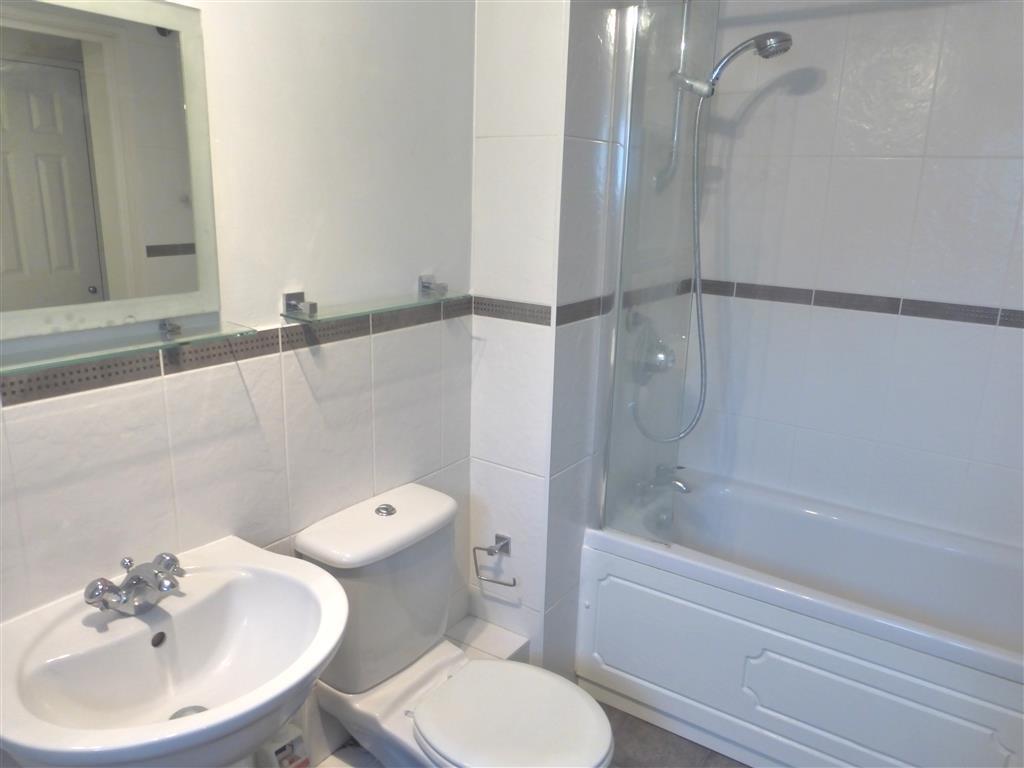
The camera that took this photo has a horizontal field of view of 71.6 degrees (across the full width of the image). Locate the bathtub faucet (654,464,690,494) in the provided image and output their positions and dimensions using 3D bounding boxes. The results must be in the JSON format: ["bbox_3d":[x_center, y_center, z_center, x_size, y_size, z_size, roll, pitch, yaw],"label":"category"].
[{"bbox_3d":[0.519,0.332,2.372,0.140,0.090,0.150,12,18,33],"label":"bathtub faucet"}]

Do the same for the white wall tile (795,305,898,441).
[{"bbox_3d":[1.054,-0.034,2.248,0.243,0.400,0.010,12,18,33],"label":"white wall tile"}]

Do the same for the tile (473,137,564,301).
[{"bbox_3d":[0.005,-0.407,1.783,0.245,0.400,0.010,12,18,33],"label":"tile"}]

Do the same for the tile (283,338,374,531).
[{"bbox_3d":[-0.404,0.108,1.586,0.010,0.401,0.250,12,18,33],"label":"tile"}]

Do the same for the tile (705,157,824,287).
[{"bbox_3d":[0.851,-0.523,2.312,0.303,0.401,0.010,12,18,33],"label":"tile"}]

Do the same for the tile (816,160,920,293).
[{"bbox_3d":[1.079,-0.476,2.159,0.250,0.401,0.010,12,18,33],"label":"tile"}]

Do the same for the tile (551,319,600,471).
[{"bbox_3d":[0.170,0.032,1.932,0.010,0.401,0.234,12,18,33],"label":"tile"}]

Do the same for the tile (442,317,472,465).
[{"bbox_3d":[-0.151,0.021,1.918,0.010,0.400,0.121,12,18,33],"label":"tile"}]

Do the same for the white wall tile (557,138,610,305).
[{"bbox_3d":[0.182,-0.410,1.814,0.010,0.401,0.234,12,18,33],"label":"white wall tile"}]

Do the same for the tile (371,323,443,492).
[{"bbox_3d":[-0.257,0.058,1.770,0.010,0.400,0.243,12,18,33],"label":"tile"}]

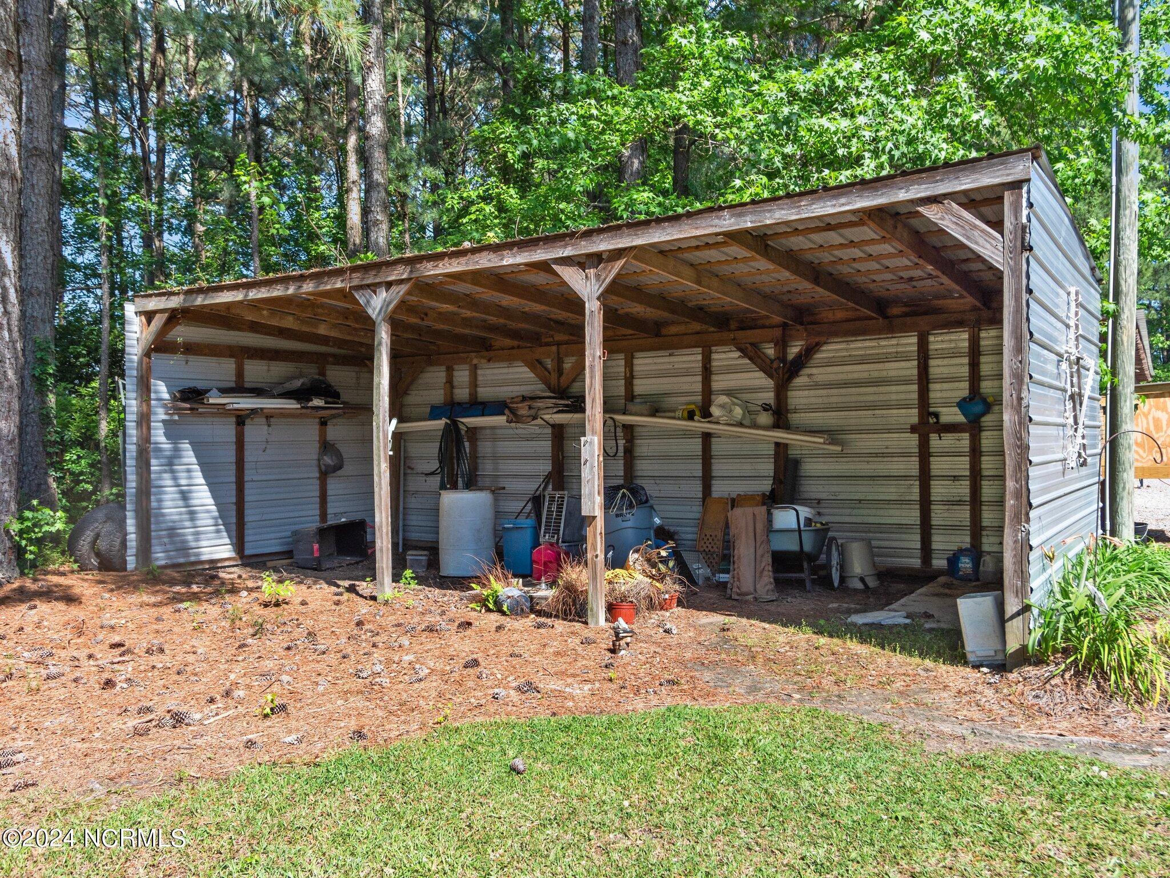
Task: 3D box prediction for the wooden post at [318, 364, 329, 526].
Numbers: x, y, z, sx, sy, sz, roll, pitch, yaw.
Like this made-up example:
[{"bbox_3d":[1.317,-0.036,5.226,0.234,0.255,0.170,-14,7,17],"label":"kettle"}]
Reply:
[{"bbox_3d":[-3.243,0.229,11.785,0.045,2.320,0.090,-1,0,33],"label":"wooden post"}]

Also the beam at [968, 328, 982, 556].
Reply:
[{"bbox_3d":[3.551,0.096,8.617,0.089,2.201,0.040,-1,0,34],"label":"beam"}]

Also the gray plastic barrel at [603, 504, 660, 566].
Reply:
[{"bbox_3d":[0.413,0.984,9.300,0.660,0.700,0.570,-3,0,3],"label":"gray plastic barrel"}]

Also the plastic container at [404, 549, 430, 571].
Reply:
[{"bbox_3d":[-1.803,1.318,10.214,0.235,0.180,0.330,-1,0,-6],"label":"plastic container"}]

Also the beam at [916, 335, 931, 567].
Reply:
[{"bbox_3d":[3.226,0.100,9.002,0.090,2.250,0.045,-1,0,33],"label":"beam"}]

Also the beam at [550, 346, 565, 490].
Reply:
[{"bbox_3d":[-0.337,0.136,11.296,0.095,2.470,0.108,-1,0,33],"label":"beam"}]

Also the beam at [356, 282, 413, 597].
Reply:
[{"bbox_3d":[-1.619,0.026,7.665,0.600,2.530,0.095,-1,0,33],"label":"beam"}]

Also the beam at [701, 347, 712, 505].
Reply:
[{"bbox_3d":[1.313,0.133,10.253,0.090,2.280,0.045,-1,0,33],"label":"beam"}]

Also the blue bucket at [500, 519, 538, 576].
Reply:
[{"bbox_3d":[-0.653,1.071,9.400,0.290,0.560,0.280,-1,0,11],"label":"blue bucket"}]

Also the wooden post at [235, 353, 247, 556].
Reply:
[{"bbox_3d":[-3.983,0.200,10.920,0.045,2.300,0.089,0,0,34],"label":"wooden post"}]

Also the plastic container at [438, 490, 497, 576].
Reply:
[{"bbox_3d":[-1.235,0.990,9.950,0.585,0.890,0.585,0,0,0],"label":"plastic container"}]

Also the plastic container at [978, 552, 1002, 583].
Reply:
[{"bbox_3d":[3.568,1.134,8.330,0.185,0.265,0.150,-1,0,33],"label":"plastic container"}]

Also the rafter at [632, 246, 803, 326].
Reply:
[{"bbox_3d":[1.162,-1.309,8.180,0.042,0.140,3.636,-1,-4,34],"label":"rafter"}]

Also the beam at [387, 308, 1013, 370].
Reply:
[{"bbox_3d":[0.818,-1.057,10.527,8.280,0.147,0.050,-1,0,34],"label":"beam"}]

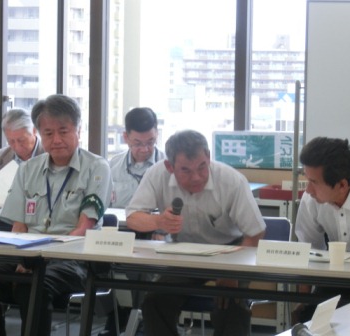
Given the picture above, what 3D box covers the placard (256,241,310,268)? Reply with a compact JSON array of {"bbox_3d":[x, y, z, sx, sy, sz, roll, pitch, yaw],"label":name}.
[{"bbox_3d":[0.425,0.337,6.926,0.210,0.094,0.055,2,4,19],"label":"placard"}]

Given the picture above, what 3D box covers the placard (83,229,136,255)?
[{"bbox_3d":[-0.255,0.300,7.163,0.210,0.094,0.055,2,4,19],"label":"placard"}]

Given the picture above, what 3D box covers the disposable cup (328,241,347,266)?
[{"bbox_3d":[0.641,0.335,7.037,0.074,0.084,0.074,1,3,0],"label":"disposable cup"}]

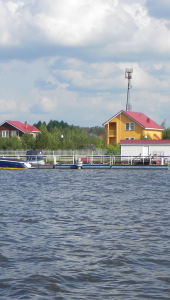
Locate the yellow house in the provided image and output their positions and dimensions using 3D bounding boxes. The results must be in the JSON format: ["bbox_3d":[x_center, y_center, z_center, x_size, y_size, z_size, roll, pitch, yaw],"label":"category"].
[{"bbox_3d":[9.900,-3.500,171.600,8.800,8.300,10.500,0,0,26],"label":"yellow house"}]

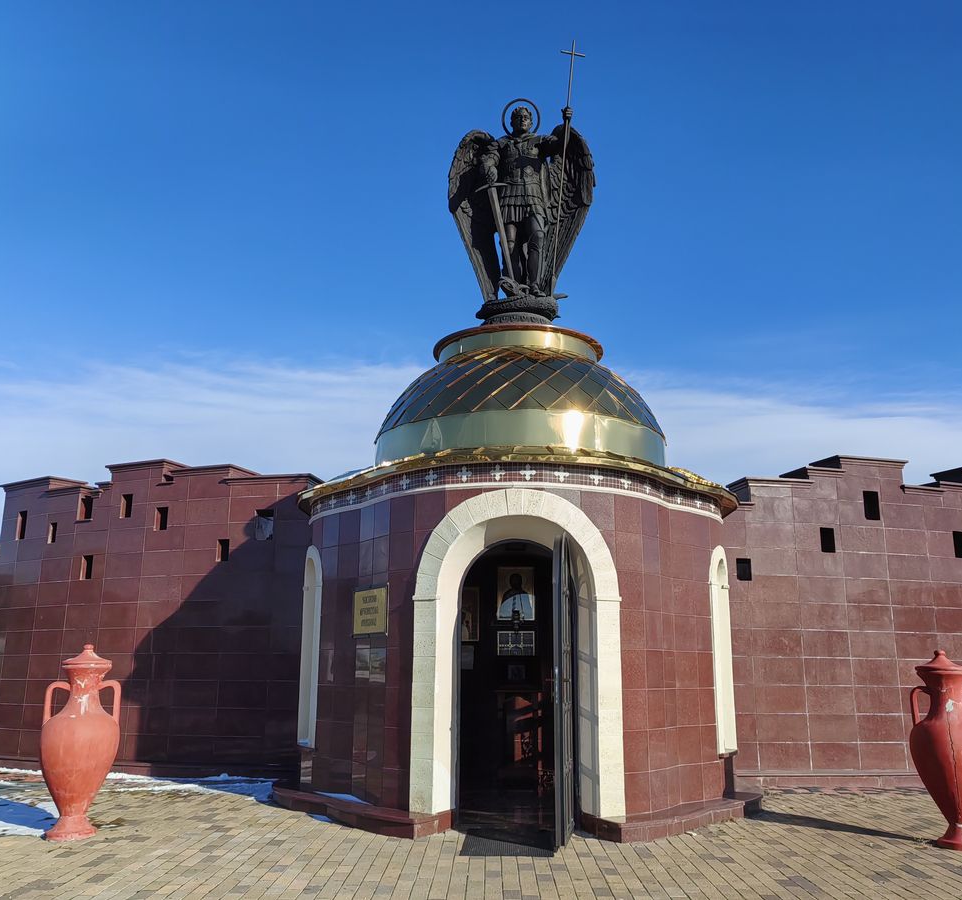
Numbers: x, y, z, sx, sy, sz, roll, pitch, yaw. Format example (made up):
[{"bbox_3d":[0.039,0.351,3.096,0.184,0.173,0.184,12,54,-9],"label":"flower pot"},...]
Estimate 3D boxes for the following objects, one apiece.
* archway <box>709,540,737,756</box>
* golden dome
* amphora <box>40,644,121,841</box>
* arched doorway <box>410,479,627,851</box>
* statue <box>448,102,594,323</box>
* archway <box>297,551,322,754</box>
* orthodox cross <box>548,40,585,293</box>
[{"bbox_3d":[2.076,1.791,8.536,0.250,1.838,0.550,-8,-16,31],"label":"archway"},{"bbox_3d":[0.400,-0.424,10.165,3.089,1.354,3.089,0,-14,3],"label":"golden dome"},{"bbox_3d":[-2.992,2.164,7.013,0.570,1.377,0.550,0,-14,0],"label":"amphora"},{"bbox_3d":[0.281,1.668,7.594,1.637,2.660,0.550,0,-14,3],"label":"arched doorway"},{"bbox_3d":[0.470,-2.679,10.715,1.703,2.995,0.950,0,-14,3],"label":"statue"},{"bbox_3d":[-1.441,1.788,8.625,0.250,1.809,0.550,8,-16,-28],"label":"archway"},{"bbox_3d":[0.950,-3.294,10.724,0.290,3.237,0.060,5,-14,4],"label":"orthodox cross"}]

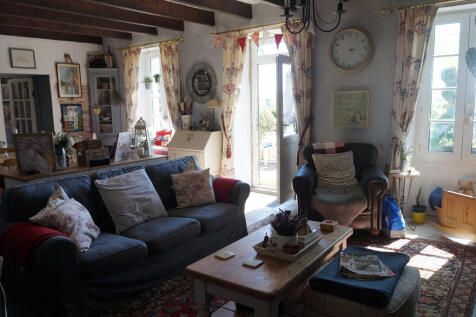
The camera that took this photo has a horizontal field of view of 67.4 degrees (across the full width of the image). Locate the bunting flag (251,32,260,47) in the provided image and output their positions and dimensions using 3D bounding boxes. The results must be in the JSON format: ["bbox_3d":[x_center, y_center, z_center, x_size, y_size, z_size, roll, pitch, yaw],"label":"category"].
[{"bbox_3d":[0.247,-1.663,4.988,0.130,0.190,0.012,6,13,36],"label":"bunting flag"}]

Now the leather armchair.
[{"bbox_3d":[1.250,0.311,4.319,0.970,0.910,0.800,2,11,19],"label":"leather armchair"}]

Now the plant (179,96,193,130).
[{"bbox_3d":[-0.860,-0.722,5.762,0.210,0.535,0.210,5,12,34],"label":"plant"}]

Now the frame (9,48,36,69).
[{"bbox_3d":[-3.372,-1.569,5.618,0.025,0.290,0.370,5,12,34],"label":"frame"}]

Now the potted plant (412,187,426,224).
[{"bbox_3d":[2.163,0.548,4.232,0.147,0.433,0.140,6,13,36],"label":"potted plant"}]

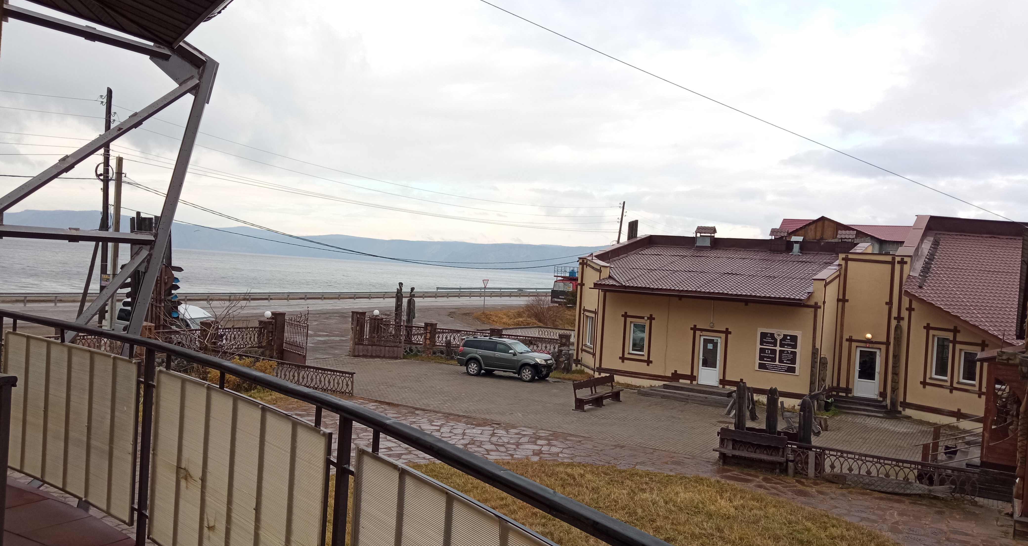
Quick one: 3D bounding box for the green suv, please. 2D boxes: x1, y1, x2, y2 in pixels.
[{"bbox_3d":[-0.328,3.912,36.917,4.600,1.760,1.830,4,0,24],"label":"green suv"}]

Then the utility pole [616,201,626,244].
[{"bbox_3d":[9.261,-0.723,72.993,0.240,11.670,0.240,8,0,0],"label":"utility pole"}]

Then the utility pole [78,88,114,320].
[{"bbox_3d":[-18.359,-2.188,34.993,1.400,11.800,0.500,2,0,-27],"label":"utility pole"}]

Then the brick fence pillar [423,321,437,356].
[{"bbox_3d":[-4.477,3.458,42.296,0.490,1.800,0.490,4,0,20],"label":"brick fence pillar"}]

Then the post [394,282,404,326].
[{"bbox_3d":[-6.519,2.442,45.522,0.360,3.820,0.340,4,0,22],"label":"post"}]

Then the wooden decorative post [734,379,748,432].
[{"bbox_3d":[6.256,4.136,22.128,0.290,2.320,0.260,3,0,22],"label":"wooden decorative post"}]

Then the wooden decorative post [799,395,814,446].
[{"bbox_3d":[7.788,4.349,21.429,0.340,2.090,0.290,3,0,22],"label":"wooden decorative post"}]

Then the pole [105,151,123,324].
[{"bbox_3d":[-17.122,-0.613,34.304,0.280,8.810,0.280,3,0,-27],"label":"pole"}]

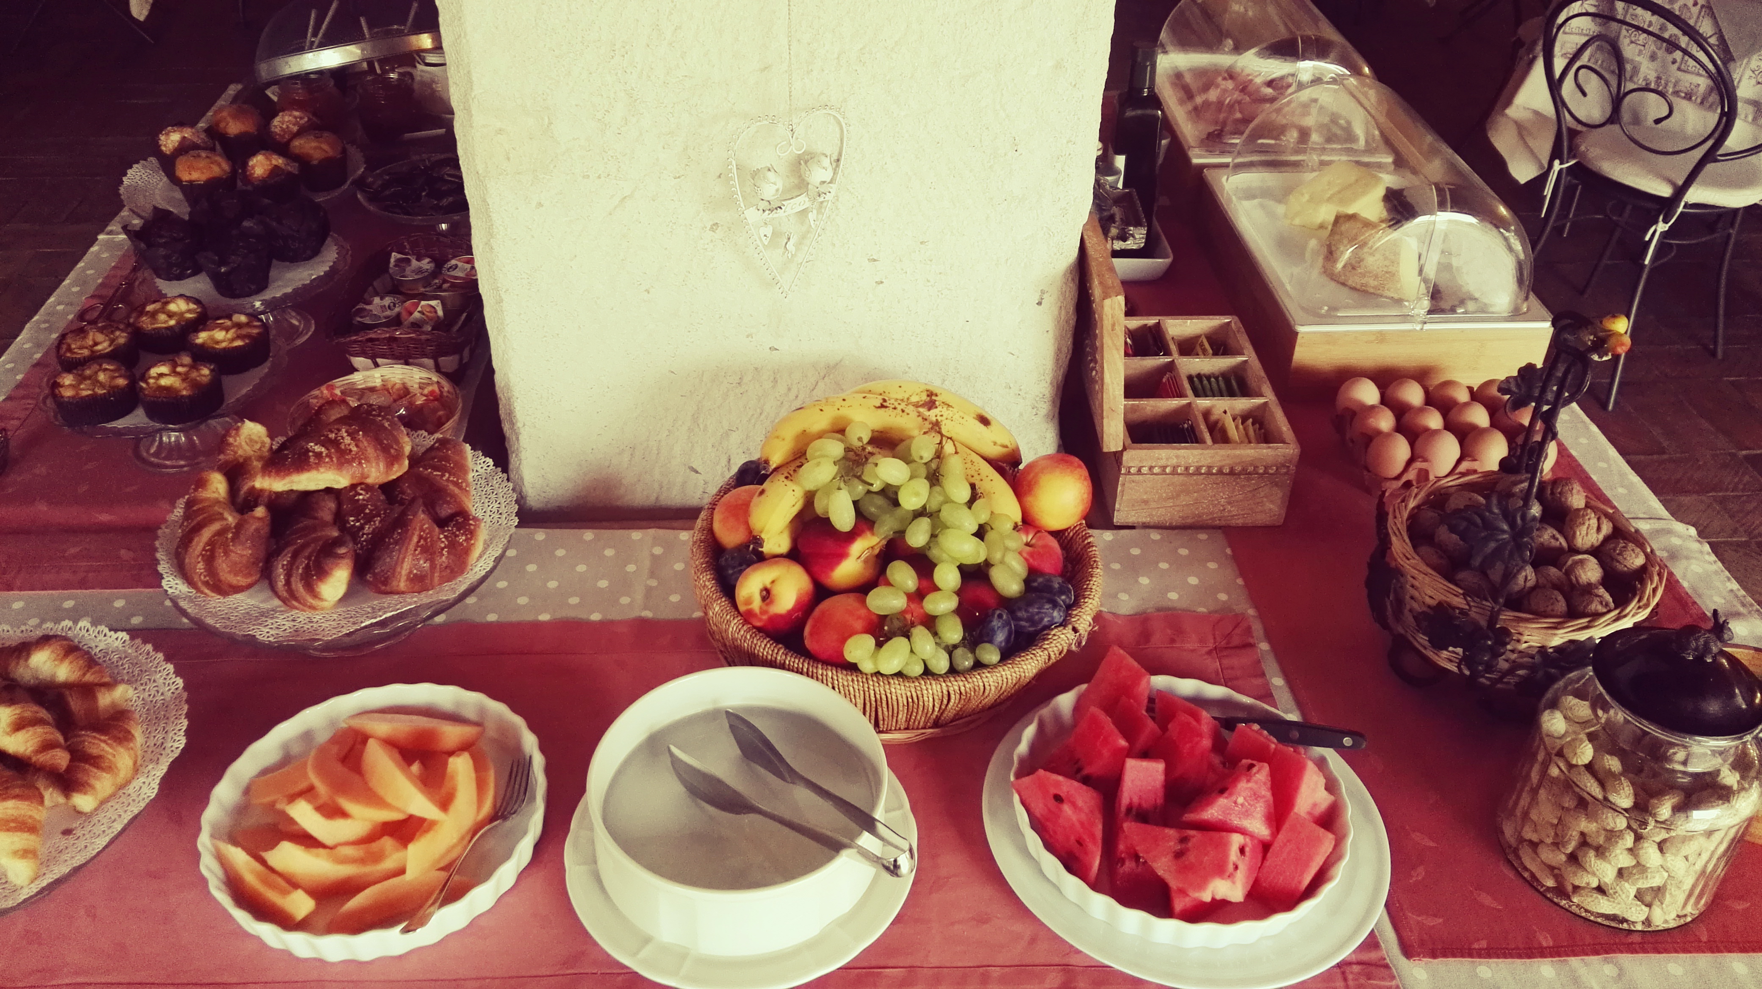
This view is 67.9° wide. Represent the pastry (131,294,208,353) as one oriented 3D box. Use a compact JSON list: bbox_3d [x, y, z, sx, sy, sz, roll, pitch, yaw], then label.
[{"bbox_3d":[-0.716,-0.174,1.318,0.069,0.042,0.069,1,34,-1],"label":"pastry"}]

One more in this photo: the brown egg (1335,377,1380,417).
[{"bbox_3d":[0.515,-0.101,1.414,0.044,0.056,0.044,2,35,0],"label":"brown egg"}]

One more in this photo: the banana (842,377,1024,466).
[{"bbox_3d":[0.047,-0.064,1.131,0.160,0.054,0.042,20,17,-6],"label":"banana"}]

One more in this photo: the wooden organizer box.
[{"bbox_3d":[0.294,-0.146,1.325,0.201,0.240,0.273,0,35,0],"label":"wooden organizer box"}]

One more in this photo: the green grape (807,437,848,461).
[{"bbox_3d":[-0.044,-0.037,1.064,0.030,0.021,0.021,-12,34,1],"label":"green grape"}]

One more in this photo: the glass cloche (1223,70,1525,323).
[{"bbox_3d":[0.608,-0.371,1.601,0.257,0.153,0.408,0,35,-1],"label":"glass cloche"}]

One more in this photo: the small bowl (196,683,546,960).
[{"bbox_3d":[-0.353,0.232,0.935,0.232,0.045,0.232,1,35,-1],"label":"small bowl"}]

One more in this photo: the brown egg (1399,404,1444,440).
[{"bbox_3d":[0.566,-0.068,1.369,0.044,0.056,0.044,2,35,0],"label":"brown egg"}]

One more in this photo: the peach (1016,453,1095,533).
[{"bbox_3d":[0.143,-0.002,1.083,0.065,0.064,0.065,1,34,-1],"label":"peach"}]

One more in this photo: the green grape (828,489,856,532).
[{"bbox_3d":[-0.031,0.012,1.027,0.021,0.033,0.021,-6,7,-2],"label":"green grape"}]

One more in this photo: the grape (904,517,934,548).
[{"bbox_3d":[0.031,0.031,1.064,0.020,0.028,0.020,23,17,-15],"label":"grape"}]

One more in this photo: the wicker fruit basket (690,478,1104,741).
[{"bbox_3d":[0.012,0.080,1.119,0.347,0.099,0.347,0,35,0],"label":"wicker fruit basket"}]

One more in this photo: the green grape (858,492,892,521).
[{"bbox_3d":[-0.004,0.009,1.034,0.029,0.021,0.021,35,29,-1],"label":"green grape"}]

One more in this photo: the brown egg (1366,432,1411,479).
[{"bbox_3d":[0.501,-0.037,1.289,0.045,0.056,0.045,0,35,0],"label":"brown egg"}]

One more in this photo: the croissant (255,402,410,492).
[{"bbox_3d":[-0.463,-0.041,1.106,0.126,0.060,0.070,-20,34,-7],"label":"croissant"}]

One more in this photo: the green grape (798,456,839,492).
[{"bbox_3d":[-0.051,-0.017,1.055,0.034,0.024,0.024,-24,2,3],"label":"green grape"}]

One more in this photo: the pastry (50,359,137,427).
[{"bbox_3d":[-0.723,-0.096,1.204,0.069,0.042,0.069,1,34,-1],"label":"pastry"}]

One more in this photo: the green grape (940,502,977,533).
[{"bbox_3d":[0.059,0.018,1.006,0.029,0.021,0.021,31,30,-3],"label":"green grape"}]

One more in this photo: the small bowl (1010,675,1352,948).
[{"bbox_3d":[0.213,0.228,0.949,0.238,0.044,0.238,1,35,-1],"label":"small bowl"}]

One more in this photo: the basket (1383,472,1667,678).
[{"bbox_3d":[0.535,0.081,1.114,0.216,0.093,0.257,20,39,26],"label":"basket"}]

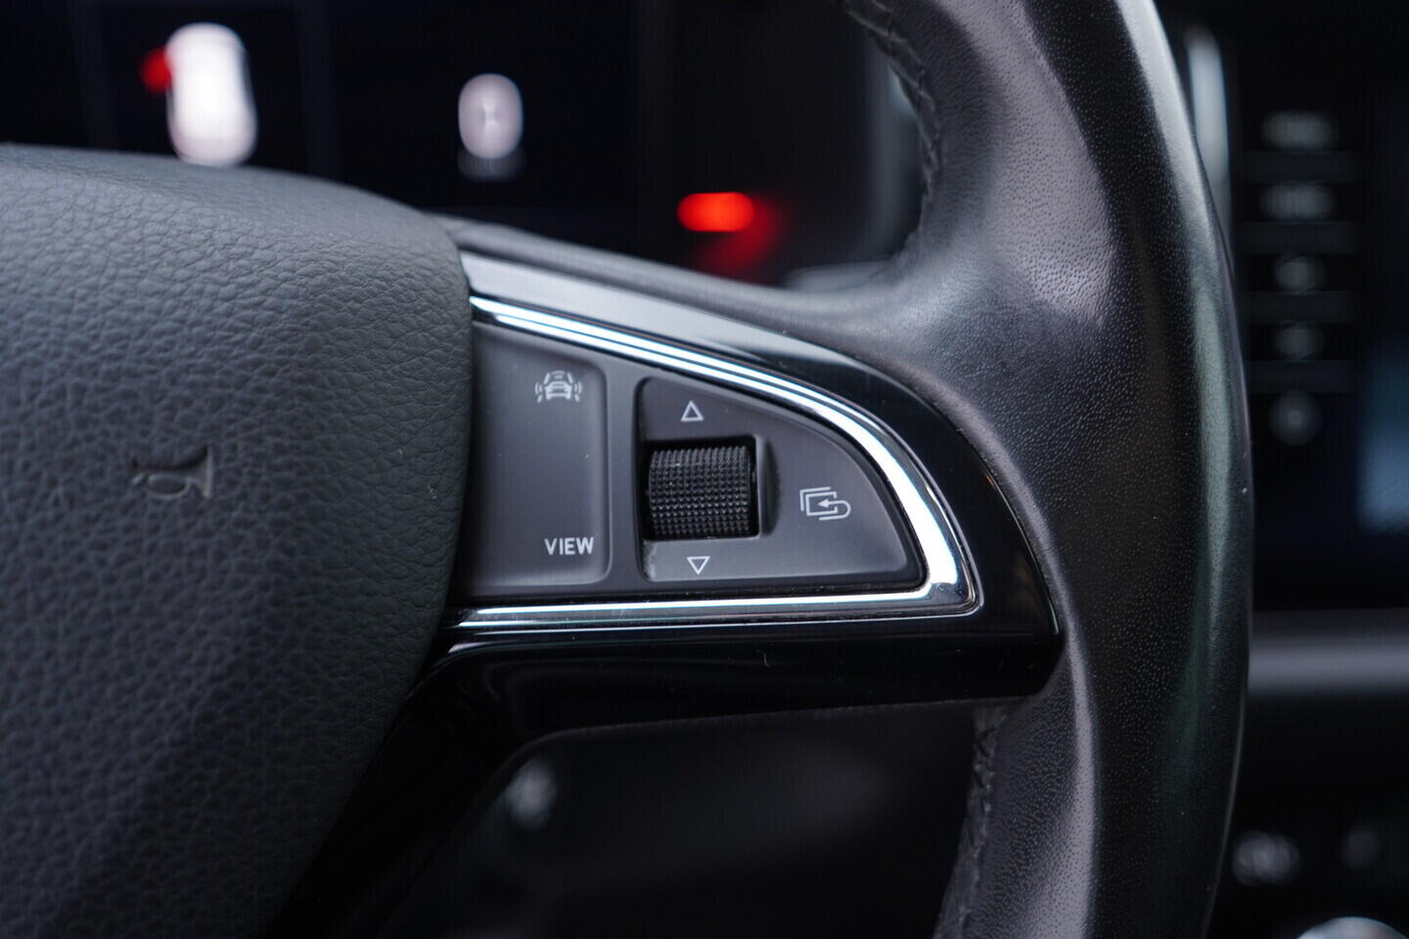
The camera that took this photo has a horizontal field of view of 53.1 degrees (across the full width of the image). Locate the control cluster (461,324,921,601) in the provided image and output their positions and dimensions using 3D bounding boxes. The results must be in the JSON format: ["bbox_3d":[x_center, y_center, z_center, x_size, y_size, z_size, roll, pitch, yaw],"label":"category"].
[{"bbox_3d":[-0.002,-0.001,0.188,0.061,0.035,0.013,-2,-2,6],"label":"control cluster"}]

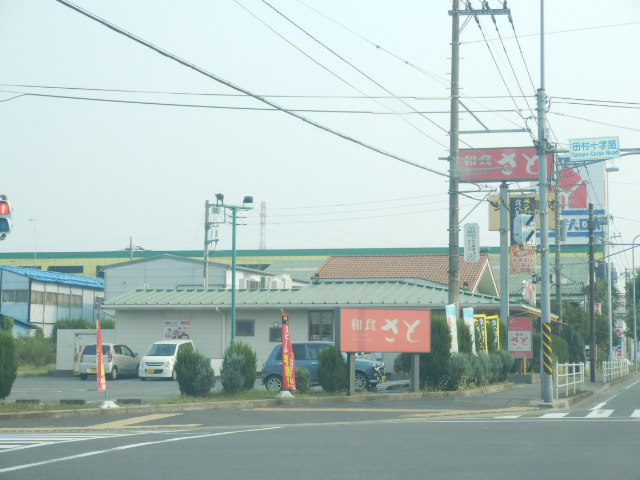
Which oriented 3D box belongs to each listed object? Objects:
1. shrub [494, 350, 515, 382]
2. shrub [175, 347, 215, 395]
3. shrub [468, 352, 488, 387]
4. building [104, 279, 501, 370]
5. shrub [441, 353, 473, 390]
[{"bbox_3d":[6.384,4.395,56.300,0.750,1.130,0.800,-1,-4,12],"label":"shrub"},{"bbox_3d":[-2.931,3.071,38.000,0.930,1.180,0.900,0,-4,0],"label":"shrub"},{"bbox_3d":[4.949,4.075,50.800,0.680,1.130,0.680,-1,-4,11],"label":"shrub"},{"bbox_3d":[1.259,3.993,72.274,17.019,4.300,16.000,-1,-4,13],"label":"building"},{"bbox_3d":[3.666,3.532,43.700,0.860,1.030,0.850,-1,-4,12],"label":"shrub"}]

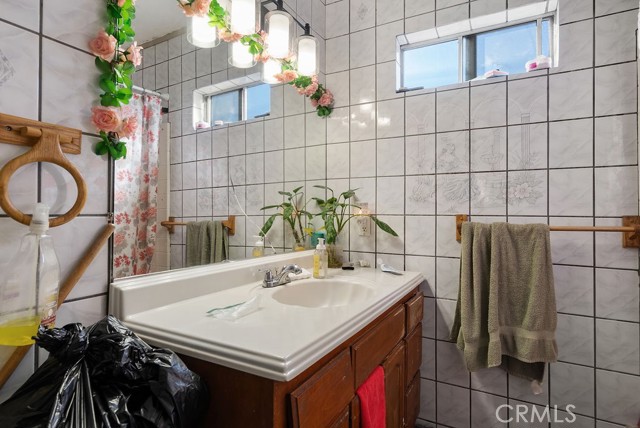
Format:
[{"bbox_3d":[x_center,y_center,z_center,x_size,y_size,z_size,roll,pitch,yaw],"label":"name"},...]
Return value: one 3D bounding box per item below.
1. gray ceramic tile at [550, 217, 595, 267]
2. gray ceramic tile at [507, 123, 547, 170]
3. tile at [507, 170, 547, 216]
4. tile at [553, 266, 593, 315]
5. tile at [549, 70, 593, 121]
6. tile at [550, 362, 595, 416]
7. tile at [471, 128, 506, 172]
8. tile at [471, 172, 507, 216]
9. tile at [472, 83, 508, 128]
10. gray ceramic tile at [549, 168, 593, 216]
[{"bbox_3d":[1.075,0.116,1.373,0.152,0.204,0.010,0,-1,27],"label":"gray ceramic tile"},{"bbox_3d":[0.933,-0.301,1.440,0.152,0.204,0.010,0,0,29],"label":"gray ceramic tile"},{"bbox_3d":[0.937,-0.093,1.445,0.152,0.204,0.010,0,-1,27],"label":"tile"},{"bbox_3d":[1.074,0.323,1.371,0.152,0.204,0.010,0,-1,27],"label":"tile"},{"bbox_3d":[1.079,-0.509,1.379,0.152,0.204,0.010,0,-1,27],"label":"tile"},{"bbox_3d":[1.069,0.740,1.365,0.152,0.204,0.010,0,0,29],"label":"tile"},{"bbox_3d":[0.779,-0.298,1.483,0.150,0.201,0.010,0,-1,27],"label":"tile"},{"bbox_3d":[0.778,-0.095,1.481,0.150,0.201,0.010,0,-1,27],"label":"tile"},{"bbox_3d":[0.800,-0.510,1.519,0.152,0.204,0.010,0,-1,27],"label":"tile"},{"bbox_3d":[1.070,-0.093,1.365,0.152,0.204,0.010,0,0,29],"label":"gray ceramic tile"}]

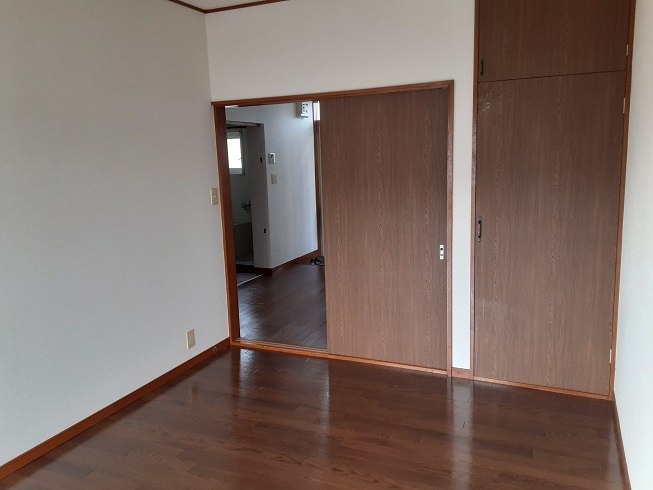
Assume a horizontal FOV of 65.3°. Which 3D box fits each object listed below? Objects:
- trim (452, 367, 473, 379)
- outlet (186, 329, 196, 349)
[{"bbox_3d":[0.855,0.810,3.217,0.120,0.065,0.015,2,11,25],"label":"trim"},{"bbox_3d":[-0.939,0.655,3.537,0.011,0.120,0.072,2,11,25],"label":"outlet"}]

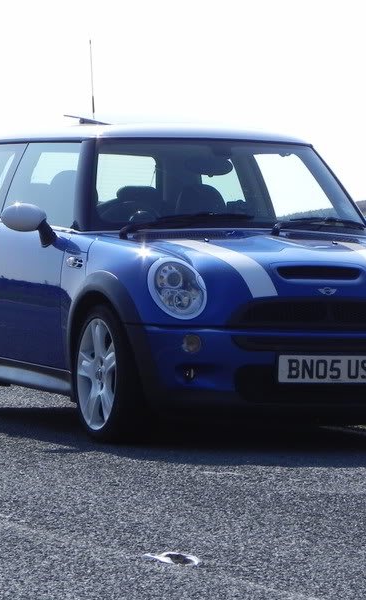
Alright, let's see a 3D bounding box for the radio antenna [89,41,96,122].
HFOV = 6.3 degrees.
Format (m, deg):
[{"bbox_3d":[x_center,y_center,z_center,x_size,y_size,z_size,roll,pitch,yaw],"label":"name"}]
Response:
[{"bbox_3d":[-0.447,-1.079,16.475,0.020,0.435,0.025,1,-9,-22],"label":"radio antenna"}]

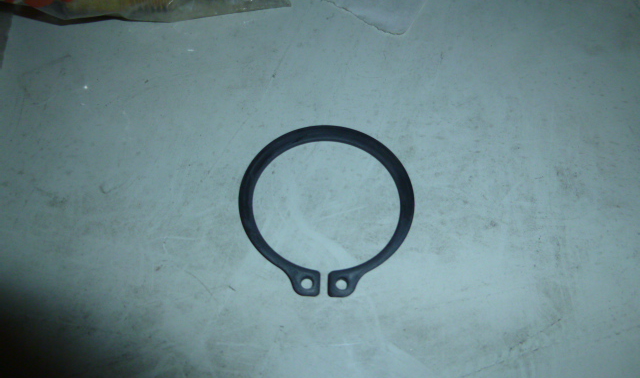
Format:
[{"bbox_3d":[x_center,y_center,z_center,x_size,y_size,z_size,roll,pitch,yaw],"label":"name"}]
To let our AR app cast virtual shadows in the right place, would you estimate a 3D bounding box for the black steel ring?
[{"bbox_3d":[0.001,0.003,0.103,0.039,0.002,0.042,1,61,-1],"label":"black steel ring"}]

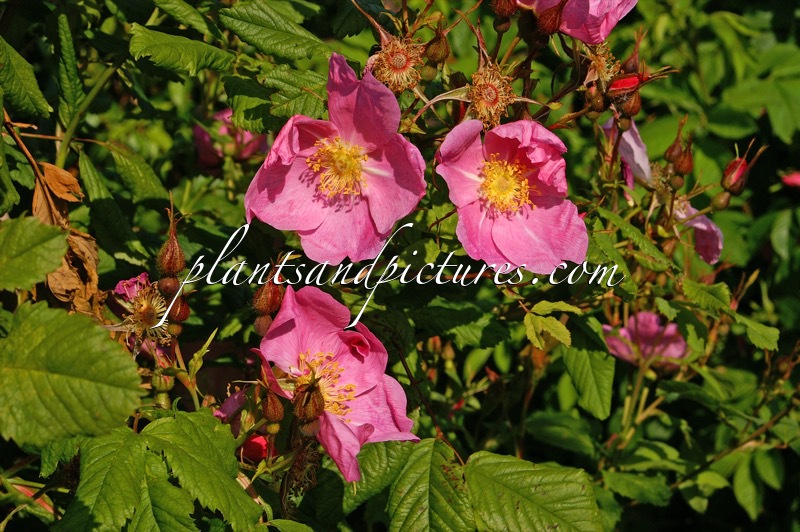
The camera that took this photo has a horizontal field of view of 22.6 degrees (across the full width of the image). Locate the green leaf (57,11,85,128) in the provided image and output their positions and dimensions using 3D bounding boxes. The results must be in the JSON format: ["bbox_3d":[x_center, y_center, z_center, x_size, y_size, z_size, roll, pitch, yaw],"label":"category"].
[{"bbox_3d":[-0.124,-0.073,0.750,0.011,0.044,0.010,-9,13,-25],"label":"green leaf"}]

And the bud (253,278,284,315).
[{"bbox_3d":[-0.045,0.011,0.680,0.011,0.014,0.010,3,12,-1],"label":"bud"}]

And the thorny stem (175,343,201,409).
[{"bbox_3d":[-0.074,0.039,0.700,0.008,0.025,0.007,-17,12,0],"label":"thorny stem"}]

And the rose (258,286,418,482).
[{"bbox_3d":[-0.021,0.040,0.675,0.054,0.066,0.031,0,2,5],"label":"rose"}]

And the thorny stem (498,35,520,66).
[{"bbox_3d":[0.040,-0.078,0.730,0.003,0.013,0.003,34,9,0],"label":"thorny stem"}]

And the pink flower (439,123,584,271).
[{"bbox_3d":[0.038,-0.024,0.685,0.053,0.053,0.026,0,0,3],"label":"pink flower"}]

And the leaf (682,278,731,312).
[{"bbox_3d":[0.126,0.012,0.820,0.021,0.008,0.012,21,63,12],"label":"leaf"}]

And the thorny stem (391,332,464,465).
[{"bbox_3d":[0.011,0.052,0.790,0.004,0.059,0.004,-29,-6,0],"label":"thorny stem"}]

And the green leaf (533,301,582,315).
[{"bbox_3d":[0.061,0.016,0.770,0.019,0.005,0.009,3,31,5],"label":"green leaf"}]

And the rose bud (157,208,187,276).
[{"bbox_3d":[-0.078,-0.008,0.680,0.010,0.023,0.010,-2,12,0],"label":"rose bud"}]

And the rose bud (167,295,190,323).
[{"bbox_3d":[-0.076,0.015,0.685,0.008,0.009,0.008,-2,12,0],"label":"rose bud"}]

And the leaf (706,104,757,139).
[{"bbox_3d":[0.143,-0.062,0.860,0.022,0.016,0.010,4,23,9],"label":"leaf"}]

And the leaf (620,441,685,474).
[{"bbox_3d":[0.113,0.085,0.890,0.030,0.010,0.016,13,52,3],"label":"leaf"}]

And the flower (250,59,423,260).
[{"bbox_3d":[-0.022,-0.036,0.680,0.062,0.071,0.029,0,0,2],"label":"flower"}]

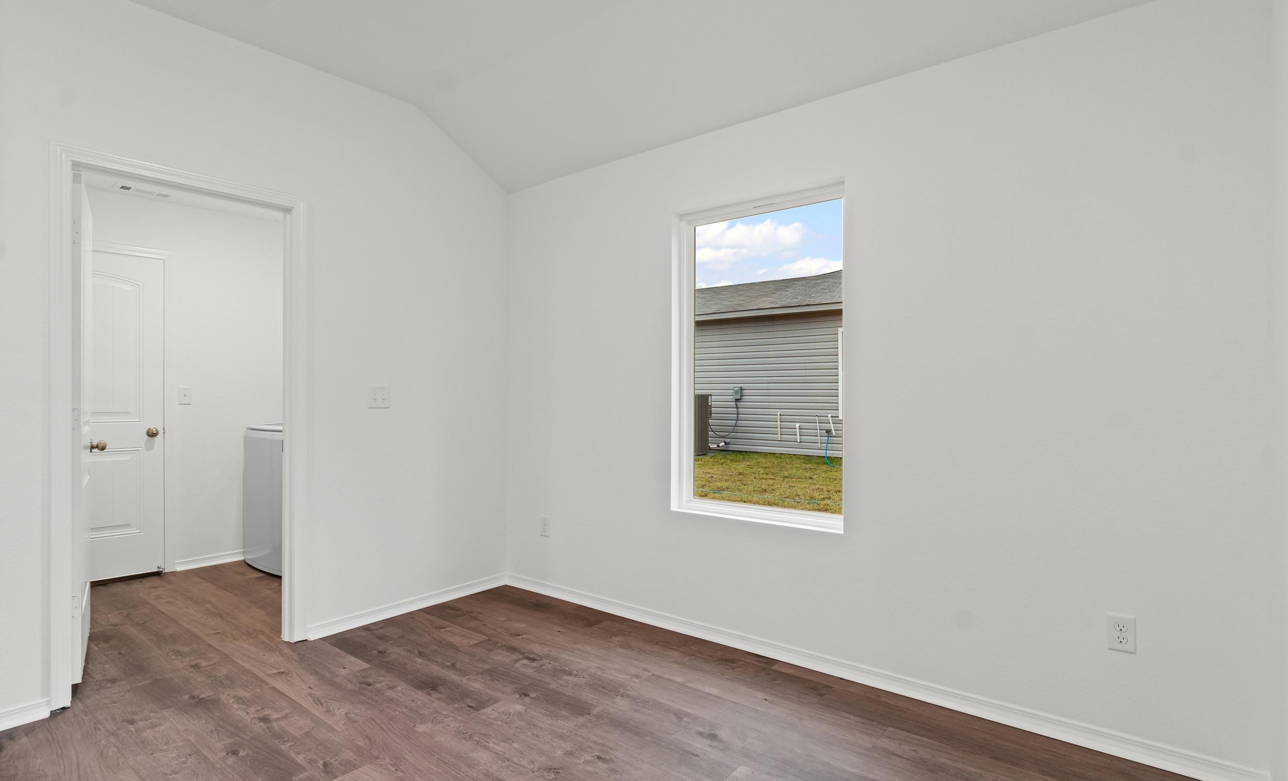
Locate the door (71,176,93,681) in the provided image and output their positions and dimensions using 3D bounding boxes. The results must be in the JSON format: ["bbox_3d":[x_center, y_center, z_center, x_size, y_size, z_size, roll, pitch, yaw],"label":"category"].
[{"bbox_3d":[-2.497,0.163,2.860,0.035,2.032,0.770,0,0,-39],"label":"door"}]

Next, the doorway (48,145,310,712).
[{"bbox_3d":[-1.951,0.139,2.769,0.140,2.109,0.918,0,0,38],"label":"doorway"}]

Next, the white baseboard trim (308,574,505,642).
[{"bbox_3d":[-1.238,1.172,3.562,0.014,0.080,1.212,0,0,38],"label":"white baseboard trim"}]

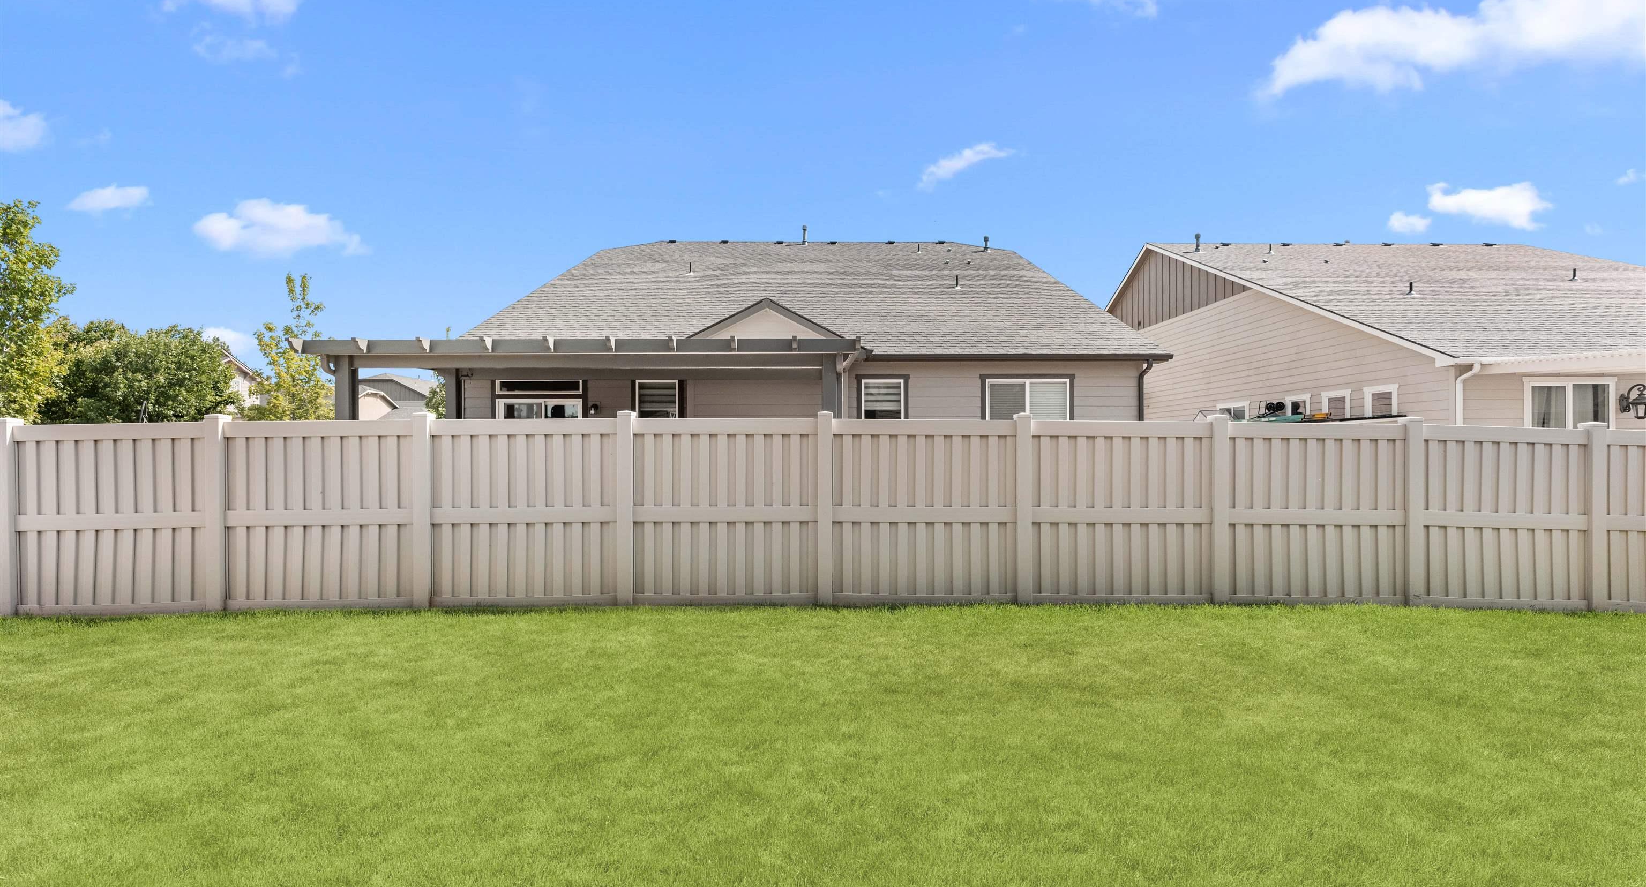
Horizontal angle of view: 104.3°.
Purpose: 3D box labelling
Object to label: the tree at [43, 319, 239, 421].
[{"bbox_3d":[-24.600,-1.400,23.000,5.300,6.000,5.300,0,0,0],"label":"tree"}]

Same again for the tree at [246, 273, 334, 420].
[{"bbox_3d":[-14.100,-1.450,17.000,2.200,6.100,2.200,0,0,0],"label":"tree"}]

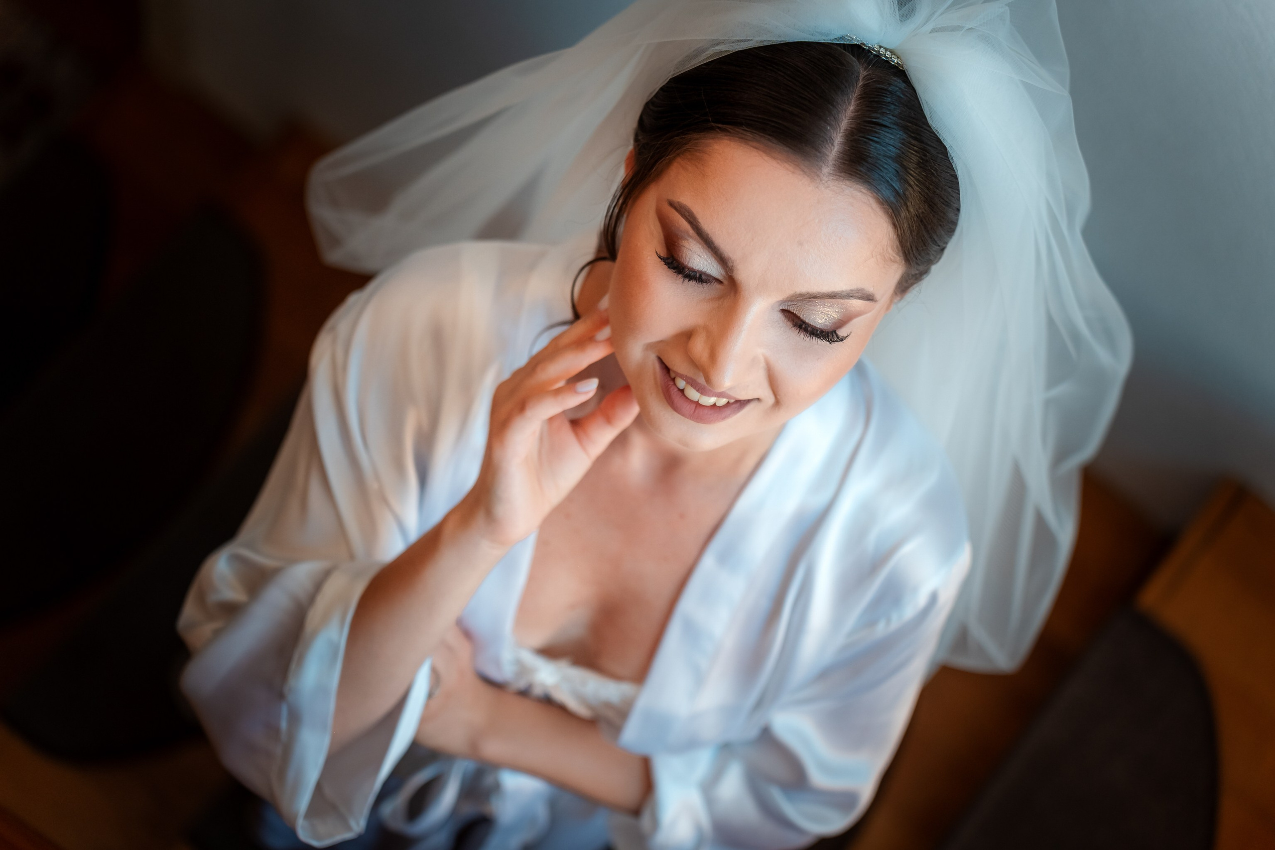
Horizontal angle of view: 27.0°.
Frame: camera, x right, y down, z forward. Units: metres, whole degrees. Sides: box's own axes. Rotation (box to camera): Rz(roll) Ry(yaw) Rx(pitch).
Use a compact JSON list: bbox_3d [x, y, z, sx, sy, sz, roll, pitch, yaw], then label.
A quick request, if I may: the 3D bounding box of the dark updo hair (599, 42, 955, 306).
[{"bbox_3d":[0.078,-0.132,1.417,0.174,0.190,0.200,21,31,-8],"label":"dark updo hair"}]

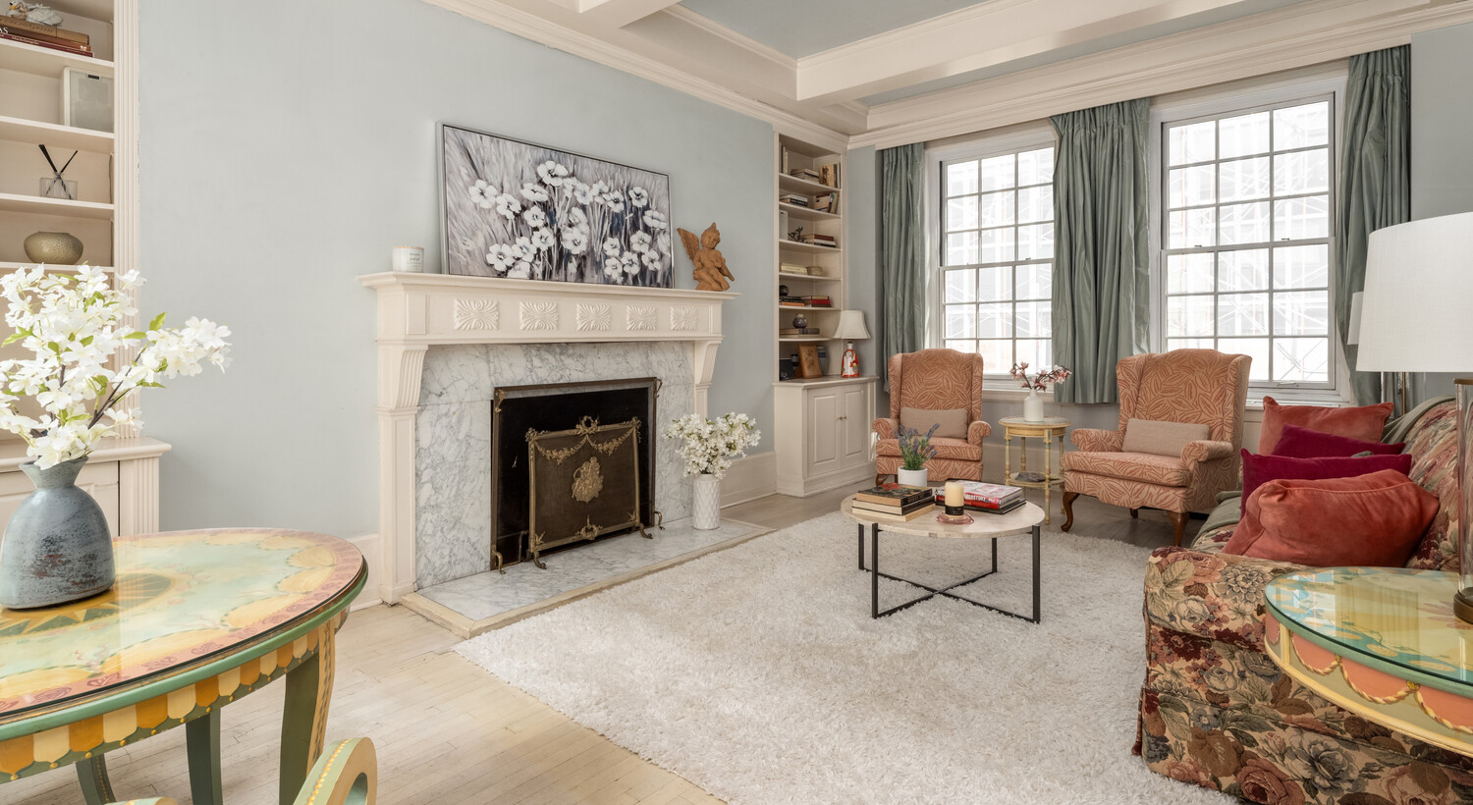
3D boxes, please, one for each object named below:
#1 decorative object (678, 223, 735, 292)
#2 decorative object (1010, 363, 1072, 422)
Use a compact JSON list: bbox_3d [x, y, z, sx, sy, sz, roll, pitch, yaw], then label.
[{"bbox_3d":[-0.183,-0.905,4.380,0.330,0.440,0.220,-2,5,-30],"label":"decorative object"},{"bbox_3d":[1.962,-0.062,4.500,0.380,0.380,0.250,0,4,0],"label":"decorative object"}]

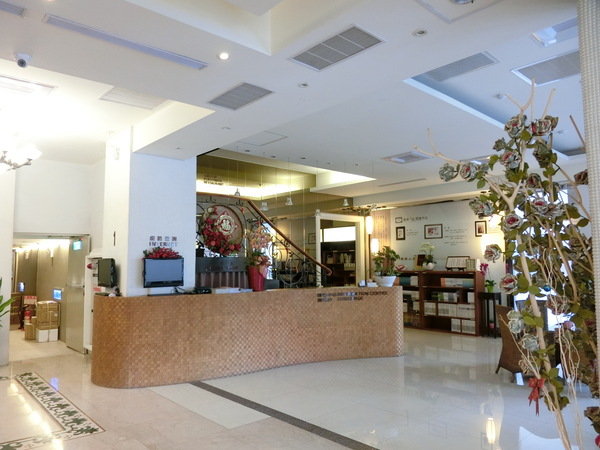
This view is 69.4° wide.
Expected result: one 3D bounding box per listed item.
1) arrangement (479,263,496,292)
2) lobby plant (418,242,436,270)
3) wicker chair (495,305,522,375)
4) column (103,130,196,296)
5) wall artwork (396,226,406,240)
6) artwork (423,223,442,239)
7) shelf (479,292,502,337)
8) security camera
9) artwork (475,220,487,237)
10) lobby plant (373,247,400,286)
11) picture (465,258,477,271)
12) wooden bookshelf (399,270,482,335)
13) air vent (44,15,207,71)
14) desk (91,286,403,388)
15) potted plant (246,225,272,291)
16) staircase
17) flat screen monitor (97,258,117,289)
[{"bbox_3d":[3.634,1.016,8.386,0.340,0.570,0.300,-1,-4,0],"label":"arrangement"},{"bbox_3d":[2.768,0.688,9.371,0.360,0.580,0.320,-2,-4,11],"label":"lobby plant"},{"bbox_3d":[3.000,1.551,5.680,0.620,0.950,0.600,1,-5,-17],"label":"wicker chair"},{"bbox_3d":[-2.311,0.435,6.620,1.000,3.380,1.030,4,-6,-41],"label":"column"},{"bbox_3d":[2.356,0.202,10.057,0.030,0.320,0.250,3,-6,-43],"label":"wall artwork"},{"bbox_3d":[3.028,0.156,9.800,0.030,0.340,0.440,4,-6,-44],"label":"artwork"},{"bbox_3d":[3.652,1.716,8.343,0.290,0.850,0.340,3,-6,-43],"label":"shelf"},{"bbox_3d":[-1.981,-1.172,3.093,0.105,0.105,0.110,1,-5,-18],"label":"security camera"},{"bbox_3d":[3.635,0.076,8.701,0.030,0.320,0.250,3,-6,-43],"label":"artwork"},{"bbox_3d":[1.421,0.682,7.120,0.450,0.660,0.430,-1,-5,11],"label":"lobby plant"},{"bbox_3d":[3.402,0.794,8.646,0.030,0.250,0.250,19,-17,-41],"label":"picture"},{"bbox_3d":[2.866,1.607,9.231,0.310,1.235,2.060,3,-6,-43],"label":"wooden bookshelf"},{"bbox_3d":[-1.154,-1.253,3.010,1.080,0.040,0.115,4,-6,-41],"label":"air vent"},{"bbox_3d":[-0.612,1.522,6.450,4.680,1.115,1.100,0,-5,-20],"label":"desk"},{"bbox_3d":[-0.608,0.476,6.350,0.360,0.960,0.340,-1,-4,0],"label":"potted plant"},{"bbox_3d":[-0.849,0.909,9.360,3.600,2.840,1.150,4,-6,-41],"label":"staircase"},{"bbox_3d":[-2.752,0.685,6.179,0.070,0.400,0.560,4,-6,-41],"label":"flat screen monitor"}]

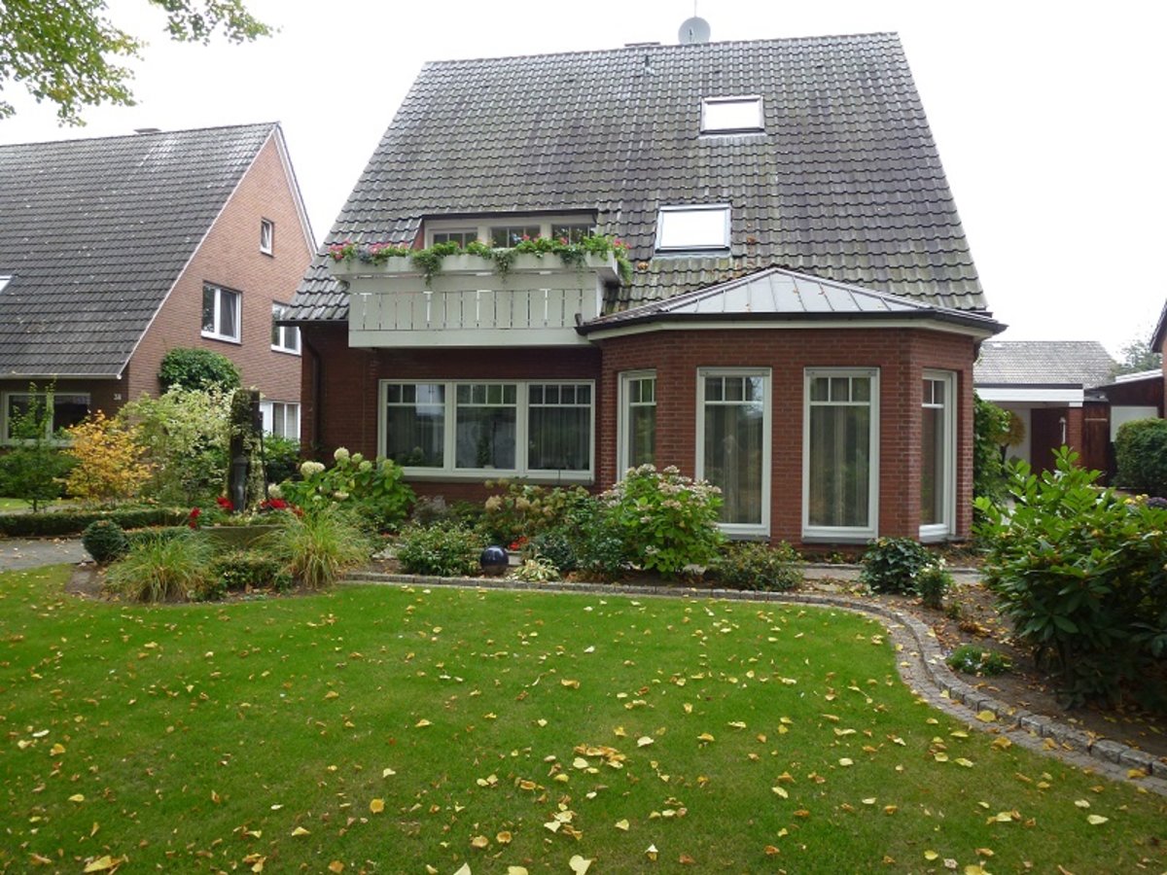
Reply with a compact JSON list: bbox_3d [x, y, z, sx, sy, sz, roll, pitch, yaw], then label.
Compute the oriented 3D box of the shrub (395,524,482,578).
[{"bbox_3d":[-1.532,1.131,8.490,0.920,0.500,0.750,1,-1,9],"label":"shrub"}]

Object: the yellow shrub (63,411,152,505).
[{"bbox_3d":[-7.653,0.356,12.997,1.420,1.570,1.350,1,-1,-30],"label":"yellow shrub"}]

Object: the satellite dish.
[{"bbox_3d":[2.357,-8.590,17.200,0.680,0.700,0.350,1,-1,16],"label":"satellite dish"}]

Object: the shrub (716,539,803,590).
[{"bbox_3d":[1.630,1.162,7.502,0.770,0.385,0.620,1,-1,0],"label":"shrub"}]

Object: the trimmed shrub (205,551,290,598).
[{"bbox_3d":[-2.947,1.164,7.102,0.750,0.288,0.520,1,-1,-18],"label":"trimmed shrub"}]

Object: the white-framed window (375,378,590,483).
[{"bbox_3d":[-1.486,-0.132,12.106,3.357,1.498,0.150,1,-1,9],"label":"white-framed window"}]

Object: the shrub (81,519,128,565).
[{"bbox_3d":[-4.970,1.072,8.402,0.470,0.438,0.470,1,-1,0],"label":"shrub"}]

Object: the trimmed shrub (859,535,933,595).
[{"bbox_3d":[3.009,1.197,7.839,0.710,0.500,0.620,1,-1,21],"label":"trimmed shrub"}]

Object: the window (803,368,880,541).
[{"bbox_3d":[2.928,0.176,9.201,0.841,1.957,0.130,1,-1,9],"label":"window"}]

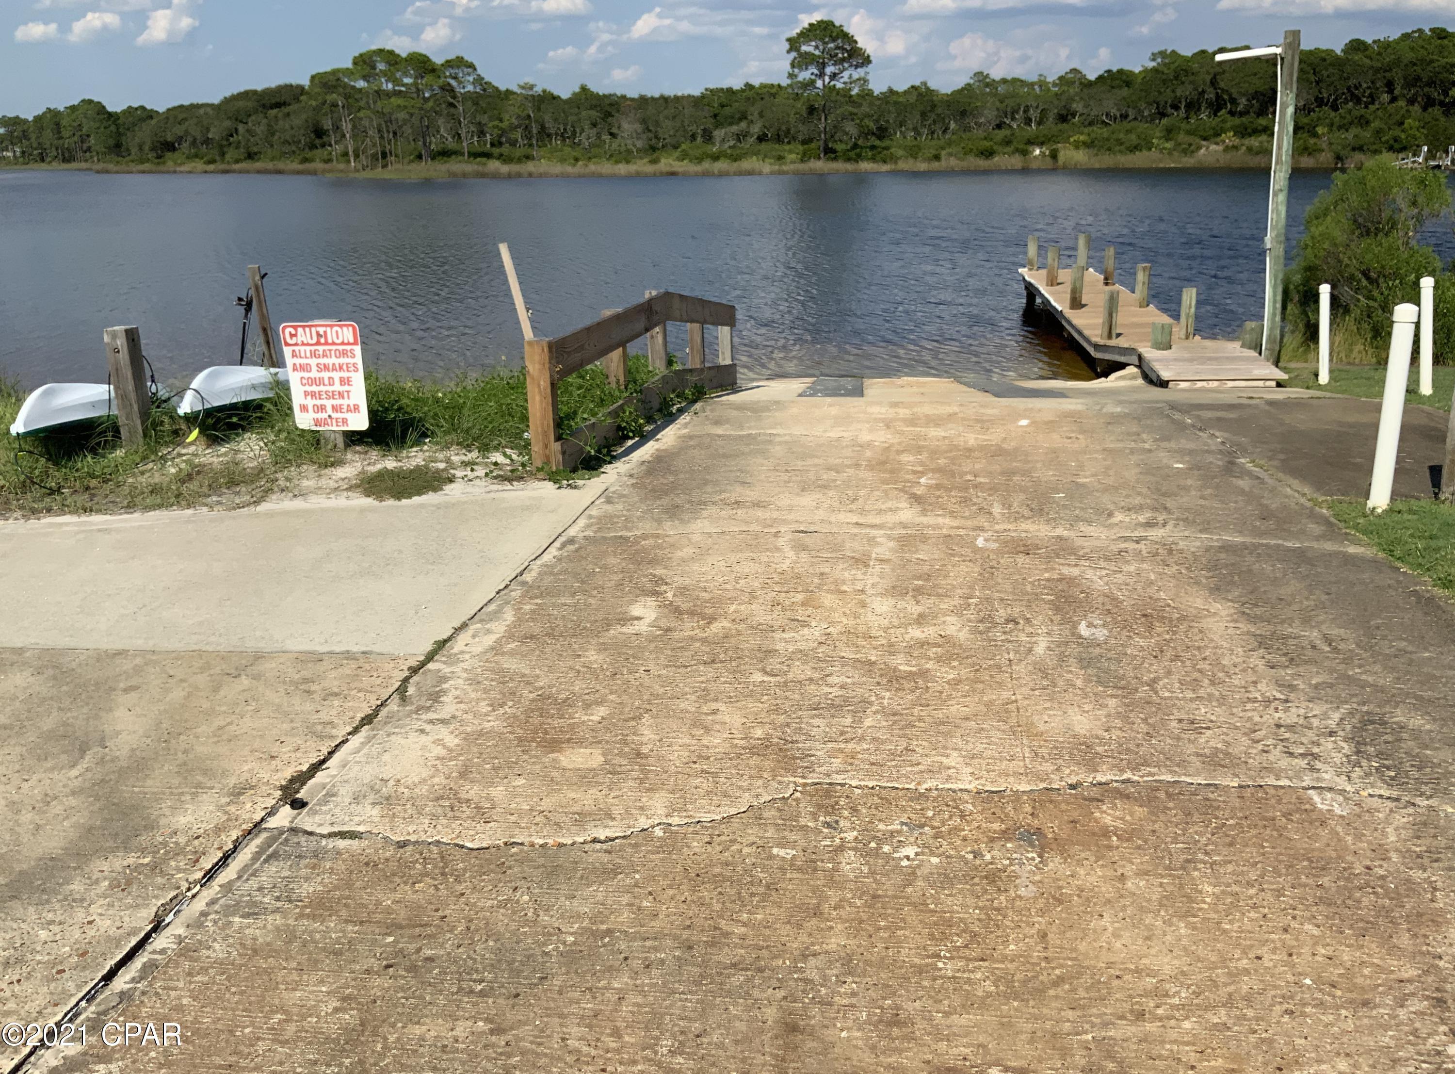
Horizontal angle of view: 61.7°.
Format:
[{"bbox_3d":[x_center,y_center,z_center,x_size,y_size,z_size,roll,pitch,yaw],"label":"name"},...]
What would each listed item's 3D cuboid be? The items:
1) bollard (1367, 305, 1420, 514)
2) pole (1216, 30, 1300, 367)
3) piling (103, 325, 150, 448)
[{"bbox_3d":[3.222,-0.618,5.907,0.100,1.010,0.100,-2,18,0],"label":"bollard"},{"bbox_3d":[5.344,-3.359,12.547,0.820,3.380,0.160,2,19,20],"label":"pole"},{"bbox_3d":[-3.746,-0.934,7.659,0.140,0.755,0.140,1,18,5],"label":"piling"}]

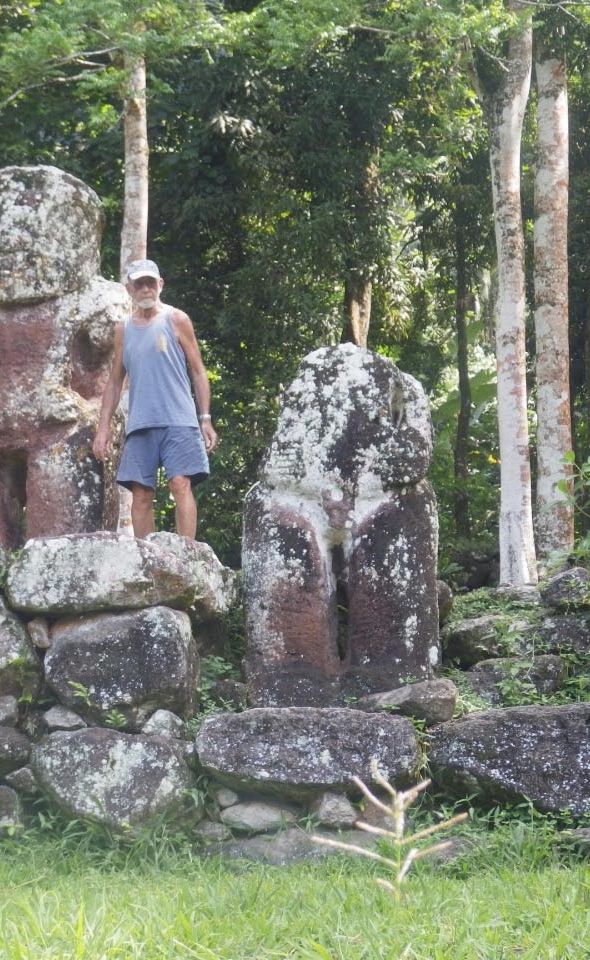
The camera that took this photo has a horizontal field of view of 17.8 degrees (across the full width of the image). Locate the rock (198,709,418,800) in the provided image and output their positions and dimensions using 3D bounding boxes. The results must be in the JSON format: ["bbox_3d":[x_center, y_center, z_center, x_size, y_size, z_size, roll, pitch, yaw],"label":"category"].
[{"bbox_3d":[0.077,1.443,9.950,1.203,0.491,0.620,0,-3,0],"label":"rock"}]

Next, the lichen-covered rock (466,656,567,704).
[{"bbox_3d":[1.251,1.132,10.650,0.580,0.290,0.420,0,-1,0],"label":"lichen-covered rock"}]

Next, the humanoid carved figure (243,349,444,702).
[{"bbox_3d":[0.256,0.261,10.600,1.101,2.047,0.750,0,-1,0],"label":"humanoid carved figure"}]

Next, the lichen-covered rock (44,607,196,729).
[{"bbox_3d":[-0.949,1.014,10.200,0.822,0.653,0.680,0,-3,0],"label":"lichen-covered rock"}]

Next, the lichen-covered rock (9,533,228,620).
[{"bbox_3d":[-0.956,0.517,10.100,1.150,0.470,0.750,0,-1,0],"label":"lichen-covered rock"}]

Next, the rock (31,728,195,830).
[{"bbox_3d":[-0.963,1.586,9.950,0.855,0.543,0.620,0,-3,0],"label":"rock"}]

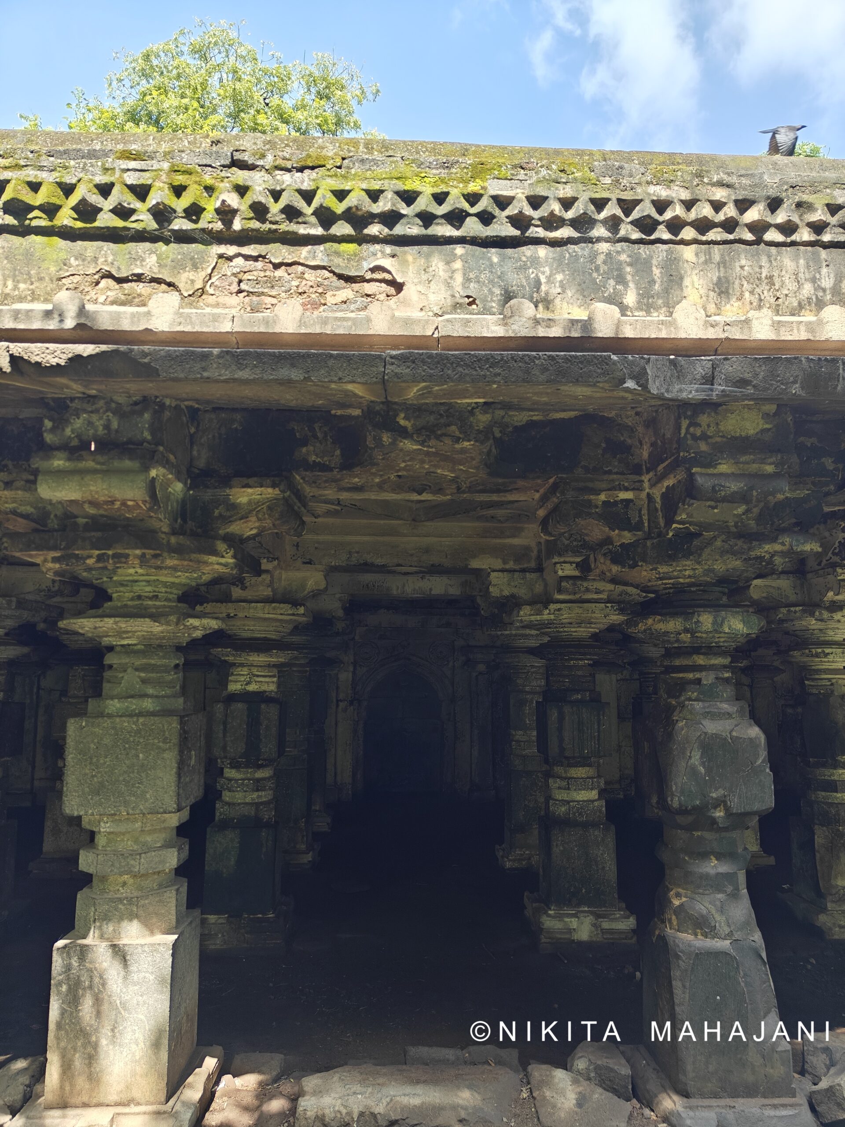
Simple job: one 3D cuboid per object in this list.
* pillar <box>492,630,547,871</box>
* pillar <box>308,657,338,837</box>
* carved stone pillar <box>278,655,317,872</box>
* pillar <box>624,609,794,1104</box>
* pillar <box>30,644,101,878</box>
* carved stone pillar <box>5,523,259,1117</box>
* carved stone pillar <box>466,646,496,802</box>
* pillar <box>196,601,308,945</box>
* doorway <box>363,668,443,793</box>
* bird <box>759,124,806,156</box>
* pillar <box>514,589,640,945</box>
[{"bbox_3d":[0.959,1.648,6.956,0.602,1.963,0.602,0,-8,-2],"label":"pillar"},{"bbox_3d":[-1.243,1.890,8.555,0.602,1.930,0.602,0,-8,-2],"label":"pillar"},{"bbox_3d":[-1.205,1.726,7.037,0.533,1.867,0.533,0,-8,-2],"label":"carved stone pillar"},{"bbox_3d":[1.092,1.031,2.999,0.533,1.687,0.533,0,-8,-2],"label":"pillar"},{"bbox_3d":[-2.956,1.647,6.819,0.602,1.930,0.602,0,-8,-2],"label":"pillar"},{"bbox_3d":[-1.041,0.892,2.861,0.825,1.864,0.792,0,-8,-2],"label":"carved stone pillar"},{"bbox_3d":[0.738,2.067,10.158,0.362,1.953,0.250,0,-8,-2],"label":"carved stone pillar"},{"bbox_3d":[-1.148,1.316,5.091,0.648,2.076,0.648,0,-8,-2],"label":"pillar"},{"bbox_3d":[-0.268,2.279,10.752,1.090,1.668,0.346,0,-8,-2],"label":"doorway"},{"bbox_3d":[2.903,-3.390,6.300,0.390,0.270,0.380,0,-8,-2],"label":"bird"},{"bbox_3d":[1.009,1.297,5.163,0.677,2.142,0.677,0,-8,-2],"label":"pillar"}]

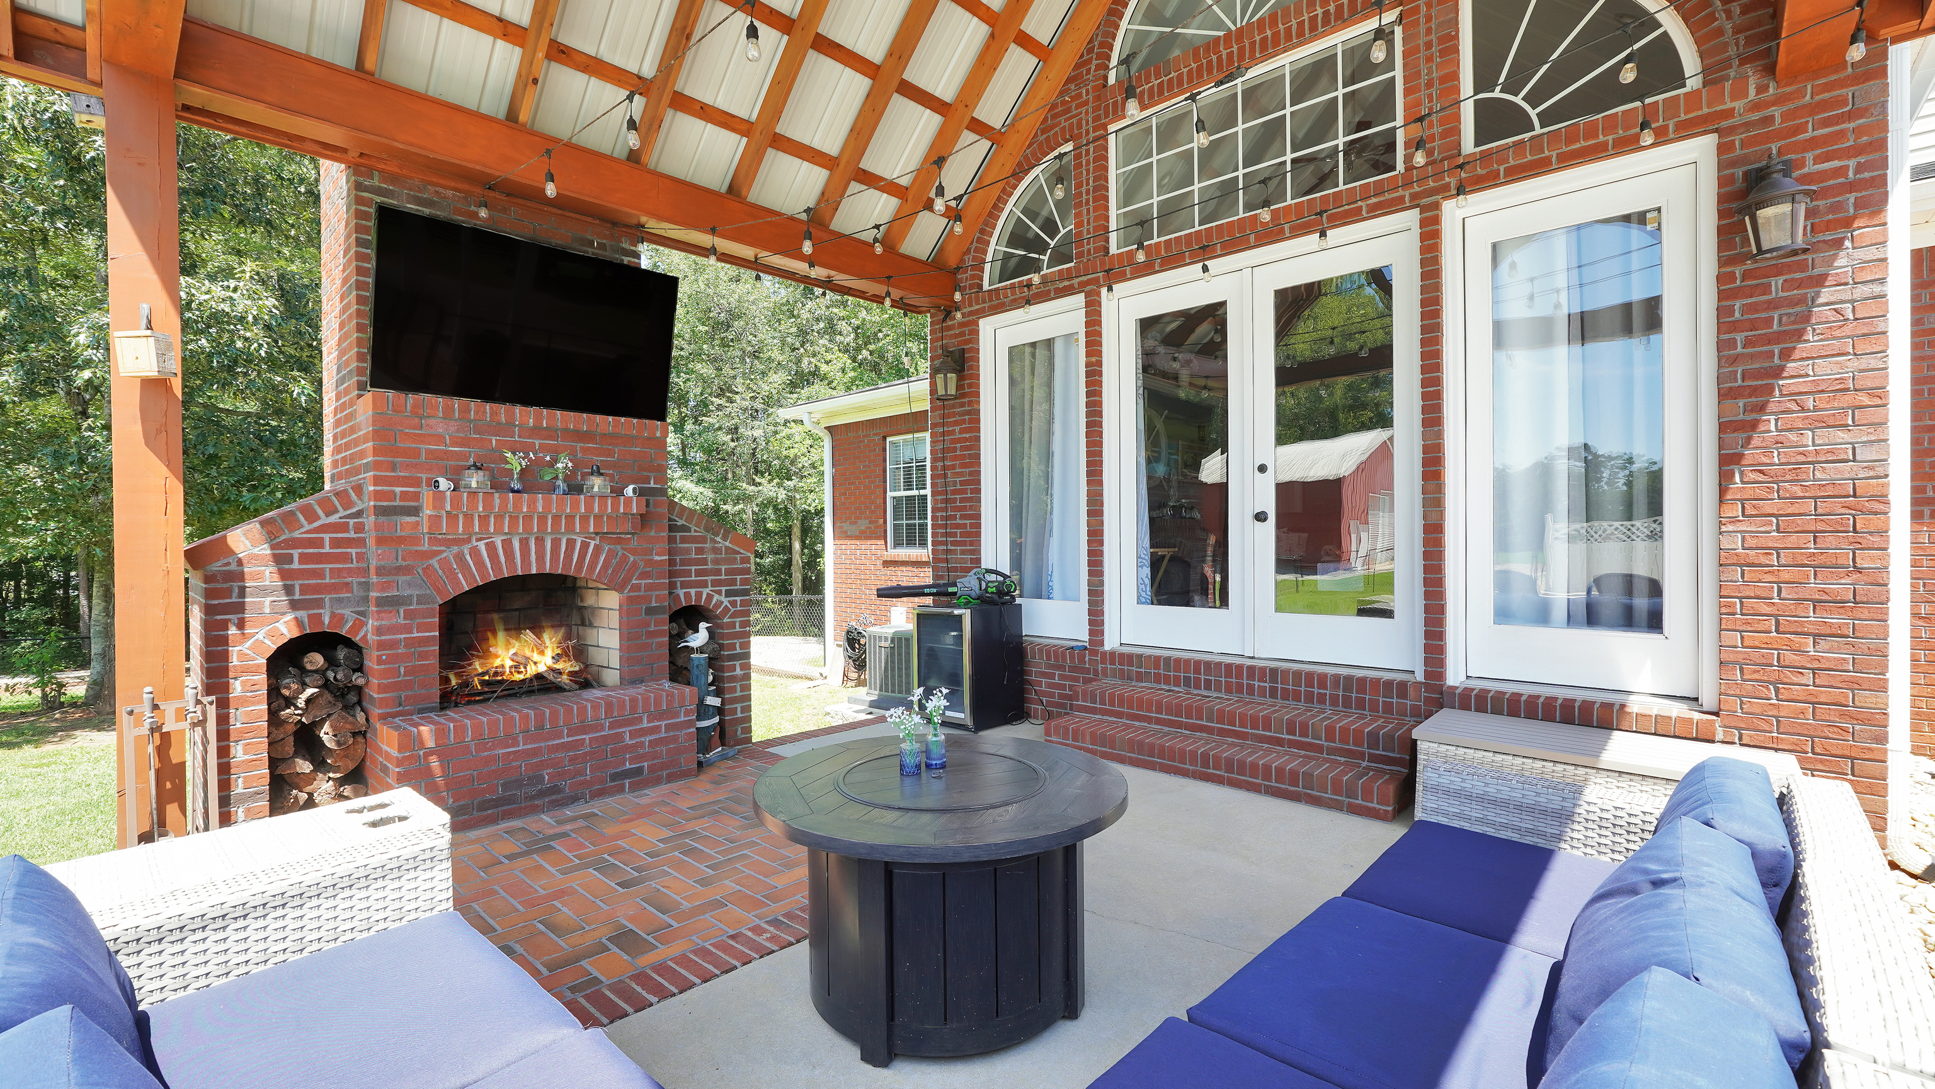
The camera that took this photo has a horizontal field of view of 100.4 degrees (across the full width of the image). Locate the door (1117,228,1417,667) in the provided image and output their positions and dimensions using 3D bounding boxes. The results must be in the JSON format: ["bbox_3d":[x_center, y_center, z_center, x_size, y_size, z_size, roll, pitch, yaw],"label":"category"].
[{"bbox_3d":[1.734,-0.498,4.973,1.828,2.389,0.100,0,1,43],"label":"door"}]

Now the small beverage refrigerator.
[{"bbox_3d":[0.033,0.894,6.063,0.555,0.870,0.550,0,1,43],"label":"small beverage refrigerator"}]

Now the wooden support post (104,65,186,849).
[{"bbox_3d":[-3.328,-0.239,3.267,0.196,3.260,0.198,0,1,43],"label":"wooden support post"}]

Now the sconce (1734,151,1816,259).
[{"bbox_3d":[3.284,-1.369,3.295,0.230,0.430,0.260,0,1,43],"label":"sconce"}]

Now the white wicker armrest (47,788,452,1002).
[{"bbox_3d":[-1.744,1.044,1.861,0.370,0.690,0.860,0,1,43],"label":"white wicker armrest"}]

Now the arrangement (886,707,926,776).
[{"bbox_3d":[-0.195,0.636,2.613,0.105,0.210,0.105,-1,1,0],"label":"arrangement"}]

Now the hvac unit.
[{"bbox_3d":[-0.623,1.391,9.517,0.800,0.770,0.800,0,1,43],"label":"hvac unit"}]

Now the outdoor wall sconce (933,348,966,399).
[{"bbox_3d":[-0.151,-1.365,6.490,0.230,0.430,0.260,0,1,43],"label":"outdoor wall sconce"}]

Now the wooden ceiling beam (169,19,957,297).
[{"bbox_3d":[-1.726,-2.063,4.993,0.200,0.240,4.579,0,1,43],"label":"wooden ceiling beam"}]

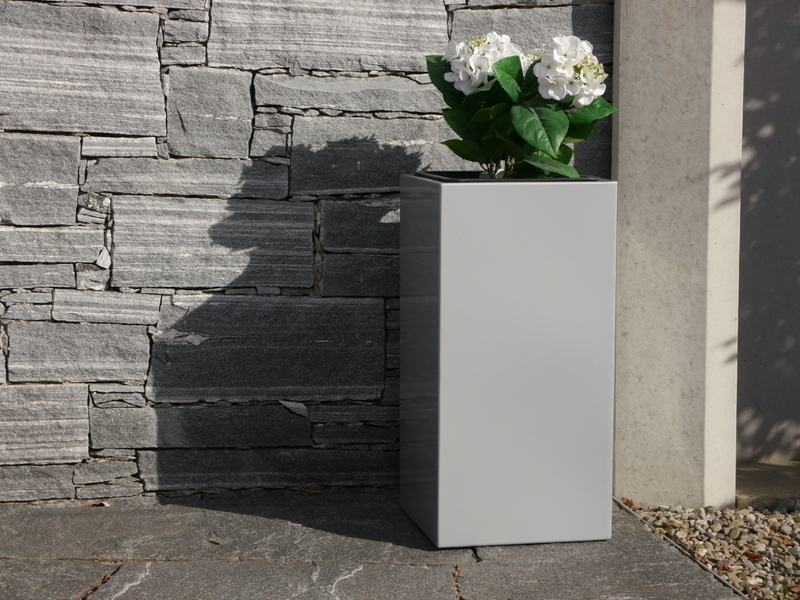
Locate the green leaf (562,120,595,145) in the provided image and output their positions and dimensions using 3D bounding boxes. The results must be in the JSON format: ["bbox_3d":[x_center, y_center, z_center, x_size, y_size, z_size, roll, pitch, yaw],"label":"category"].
[{"bbox_3d":[0.406,-0.385,4.440,0.095,0.060,0.040,11,7,-1],"label":"green leaf"}]

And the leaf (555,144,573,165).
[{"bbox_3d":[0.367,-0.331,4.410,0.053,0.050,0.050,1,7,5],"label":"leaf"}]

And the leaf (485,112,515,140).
[{"bbox_3d":[0.225,-0.389,4.380,0.070,0.075,0.040,17,6,-2],"label":"leaf"}]

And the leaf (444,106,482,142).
[{"bbox_3d":[0.147,-0.398,4.430,0.115,0.080,0.040,27,6,-3],"label":"leaf"}]

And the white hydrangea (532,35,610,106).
[{"bbox_3d":[0.384,-0.517,4.370,0.171,0.162,0.150,1,7,5],"label":"white hydrangea"}]

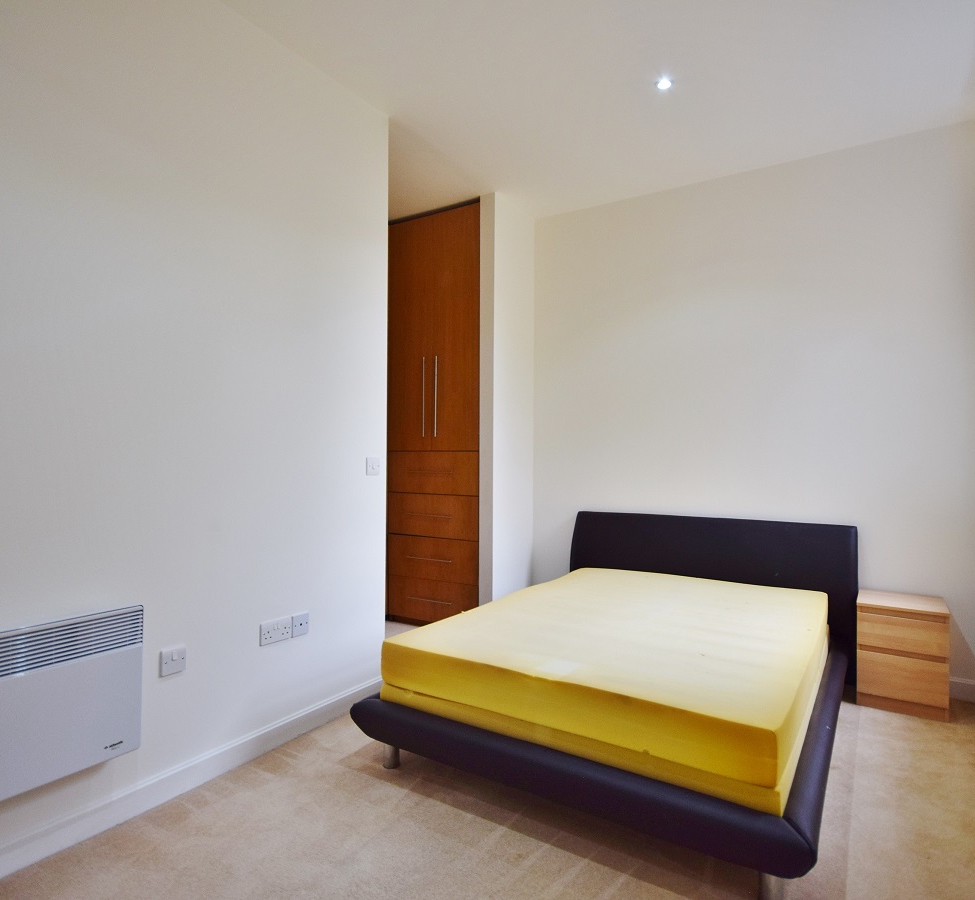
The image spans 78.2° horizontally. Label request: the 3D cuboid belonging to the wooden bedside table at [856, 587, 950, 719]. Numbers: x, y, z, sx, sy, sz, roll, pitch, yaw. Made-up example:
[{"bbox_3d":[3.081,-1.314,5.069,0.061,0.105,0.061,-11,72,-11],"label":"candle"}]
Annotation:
[{"bbox_3d":[2.044,0.992,2.968,0.358,0.494,0.370,0,-1,34],"label":"wooden bedside table"}]

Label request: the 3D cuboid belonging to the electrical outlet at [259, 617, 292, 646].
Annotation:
[{"bbox_3d":[-0.866,0.742,2.454,0.010,0.085,0.146,0,-1,34],"label":"electrical outlet"}]

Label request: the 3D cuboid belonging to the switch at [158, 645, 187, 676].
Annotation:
[{"bbox_3d":[-1.099,0.739,2.102,0.011,0.086,0.086,0,-1,34],"label":"switch"}]

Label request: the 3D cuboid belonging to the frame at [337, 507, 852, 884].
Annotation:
[{"bbox_3d":[0.706,0.807,2.765,1.638,0.840,2.106,0,-1,34],"label":"frame"}]

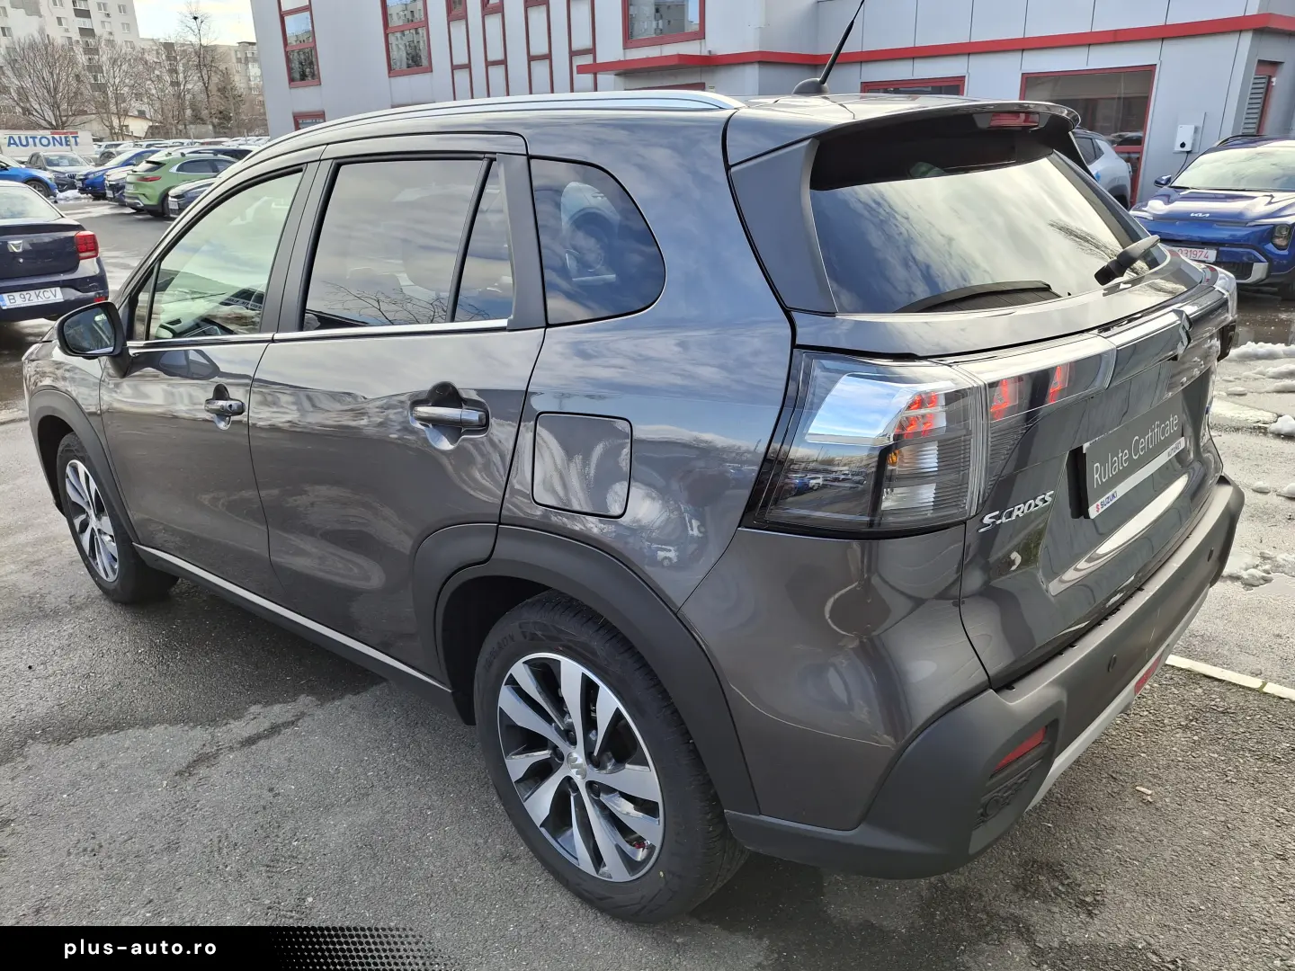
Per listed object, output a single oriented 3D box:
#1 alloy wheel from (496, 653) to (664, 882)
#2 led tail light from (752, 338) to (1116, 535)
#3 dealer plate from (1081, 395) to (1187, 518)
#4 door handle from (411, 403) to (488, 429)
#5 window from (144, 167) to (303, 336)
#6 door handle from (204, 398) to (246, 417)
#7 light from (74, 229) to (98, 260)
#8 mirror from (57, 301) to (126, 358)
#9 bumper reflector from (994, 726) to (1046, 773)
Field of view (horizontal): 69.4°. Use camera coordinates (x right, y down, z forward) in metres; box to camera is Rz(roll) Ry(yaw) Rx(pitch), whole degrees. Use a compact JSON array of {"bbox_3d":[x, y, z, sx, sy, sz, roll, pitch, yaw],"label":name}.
[{"bbox_3d":[-0.091,0.526,1.851,0.463,0.463,0.180,12,22,42],"label":"alloy wheel"},{"bbox_3d":[0.425,-0.082,1.367,0.320,0.250,0.500,12,22,42],"label":"led tail light"},{"bbox_3d":[0.942,-0.069,1.770,0.020,0.128,0.530,0,14,44],"label":"dealer plate"},{"bbox_3d":[-0.374,-0.134,1.774,0.210,0.045,0.048,7,18,43],"label":"door handle"},{"bbox_3d":[-1.218,-0.623,2.638,0.840,0.460,0.050,12,2,42],"label":"window"},{"bbox_3d":[-1.101,-0.208,2.452,0.210,0.045,0.048,7,18,43],"label":"door handle"},{"bbox_3d":[-5.159,-2.198,8.530,0.200,0.260,0.220,11,23,30],"label":"light"},{"bbox_3d":[-1.649,-0.469,2.781,0.120,0.155,0.185,12,22,42],"label":"mirror"},{"bbox_3d":[0.528,0.376,1.336,0.110,0.045,0.030,-11,18,-27],"label":"bumper reflector"}]

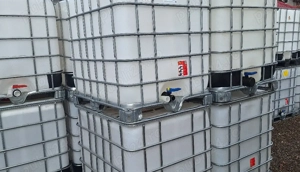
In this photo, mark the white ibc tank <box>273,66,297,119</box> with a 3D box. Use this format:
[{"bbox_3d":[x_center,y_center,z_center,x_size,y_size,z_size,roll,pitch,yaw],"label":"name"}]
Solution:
[{"bbox_3d":[2.629,0.121,6.346,1.000,1.160,1.200,-8,10,-32],"label":"white ibc tank"}]

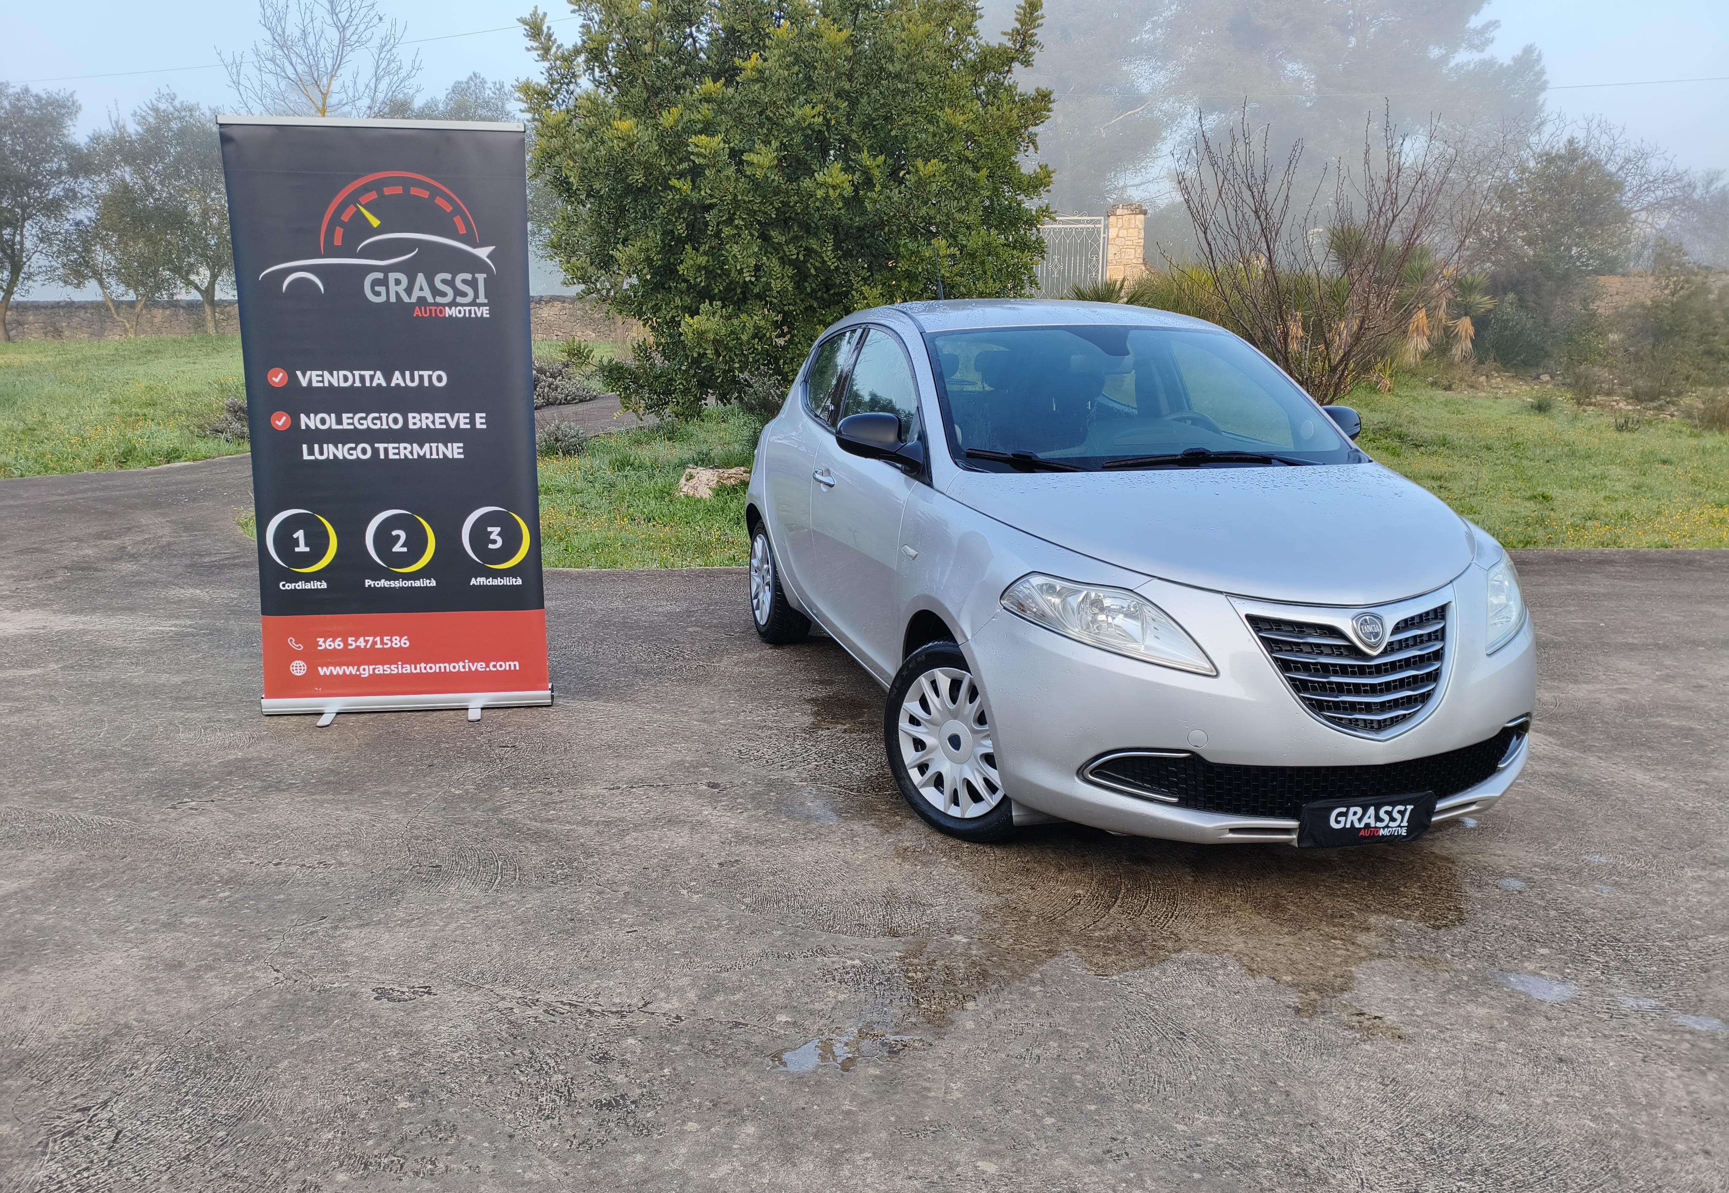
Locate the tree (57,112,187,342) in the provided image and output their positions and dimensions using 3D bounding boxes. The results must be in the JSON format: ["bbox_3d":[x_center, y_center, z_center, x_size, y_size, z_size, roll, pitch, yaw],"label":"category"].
[{"bbox_3d":[-21.206,-10.507,37.000,3.656,6.273,3.700,0,12,0],"label":"tree"}]

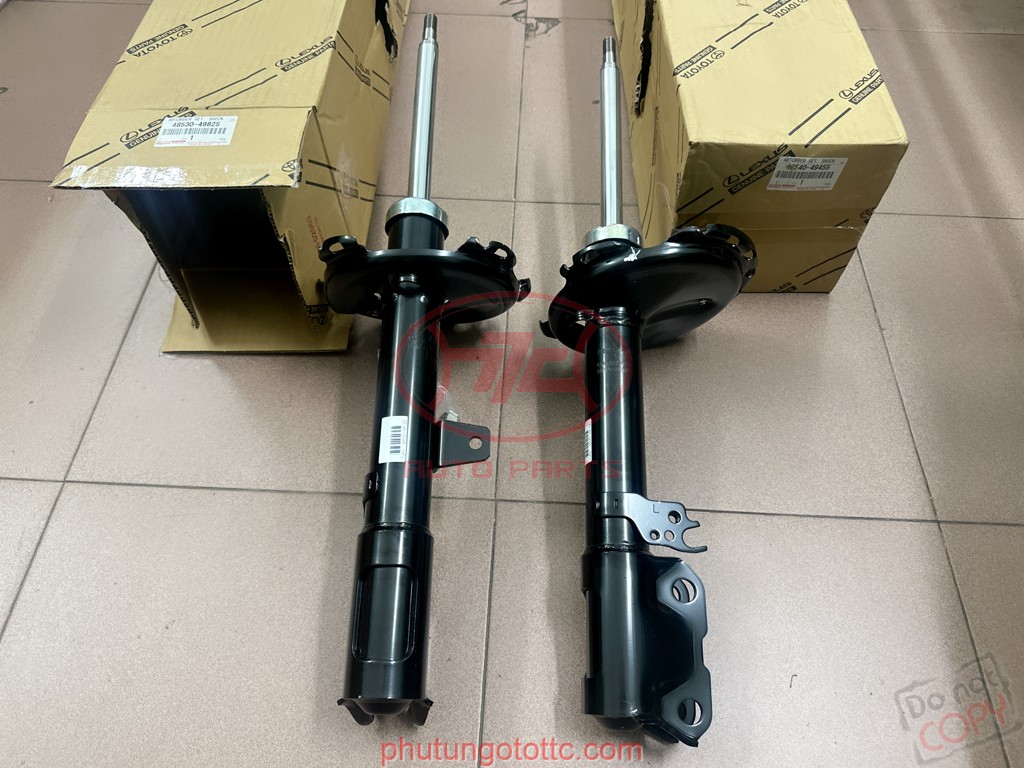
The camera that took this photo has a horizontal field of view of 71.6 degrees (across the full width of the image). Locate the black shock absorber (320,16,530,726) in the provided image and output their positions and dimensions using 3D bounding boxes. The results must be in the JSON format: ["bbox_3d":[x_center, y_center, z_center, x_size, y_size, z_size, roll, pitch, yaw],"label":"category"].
[{"bbox_3d":[-0.082,-0.071,0.669,0.198,0.186,0.716,0,66,0],"label":"black shock absorber"}]

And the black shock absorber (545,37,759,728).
[{"bbox_3d":[0.131,-0.065,0.662,0.198,0.184,0.718,2,66,1],"label":"black shock absorber"}]

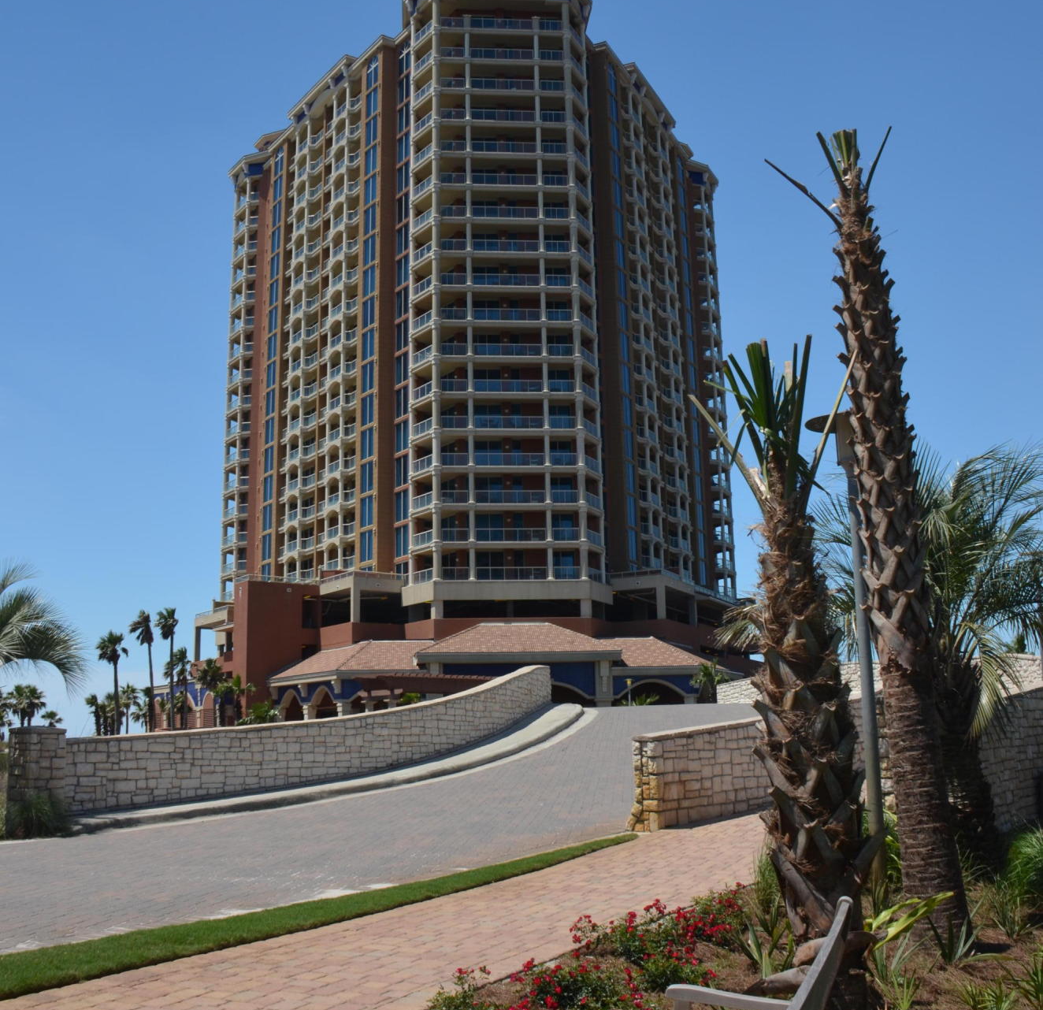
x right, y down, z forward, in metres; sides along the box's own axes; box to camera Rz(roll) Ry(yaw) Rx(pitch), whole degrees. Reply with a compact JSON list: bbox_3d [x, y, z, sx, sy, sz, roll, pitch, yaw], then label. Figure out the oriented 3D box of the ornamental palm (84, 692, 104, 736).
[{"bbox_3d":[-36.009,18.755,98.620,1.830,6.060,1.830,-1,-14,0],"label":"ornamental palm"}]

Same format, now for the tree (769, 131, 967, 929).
[{"bbox_3d":[2.646,0.001,9.069,1.030,6.430,1.050,-1,-14,0],"label":"tree"}]

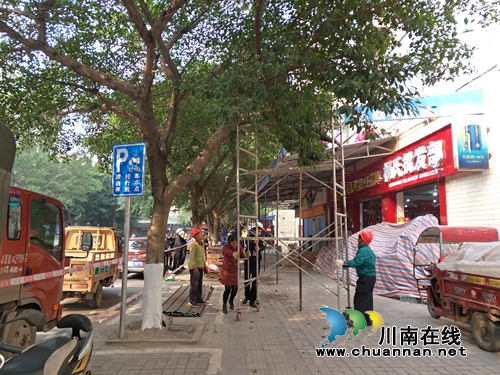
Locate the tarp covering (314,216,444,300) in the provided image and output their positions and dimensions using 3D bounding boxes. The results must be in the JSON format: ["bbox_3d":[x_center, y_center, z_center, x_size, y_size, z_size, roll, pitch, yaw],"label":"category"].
[{"bbox_3d":[3.760,2.066,11.734,1.900,2.020,7.000,1,-7,-4],"label":"tarp covering"}]

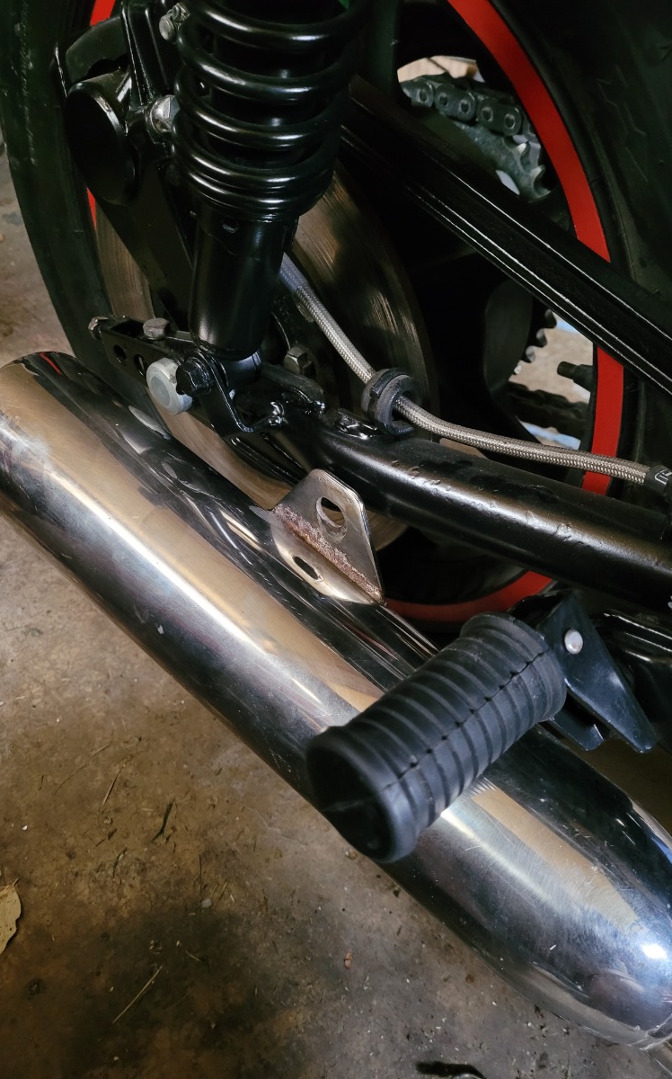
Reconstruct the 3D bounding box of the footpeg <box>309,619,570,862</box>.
[{"bbox_3d":[0.033,0.062,0.265,0.085,0.043,0.043,-32,51,-30],"label":"footpeg"}]

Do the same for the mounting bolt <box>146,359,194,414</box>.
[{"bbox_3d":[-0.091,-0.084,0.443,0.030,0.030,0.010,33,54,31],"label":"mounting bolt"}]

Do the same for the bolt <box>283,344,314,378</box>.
[{"bbox_3d":[-0.022,-0.099,0.449,0.015,0.015,0.009,33,54,31],"label":"bolt"}]

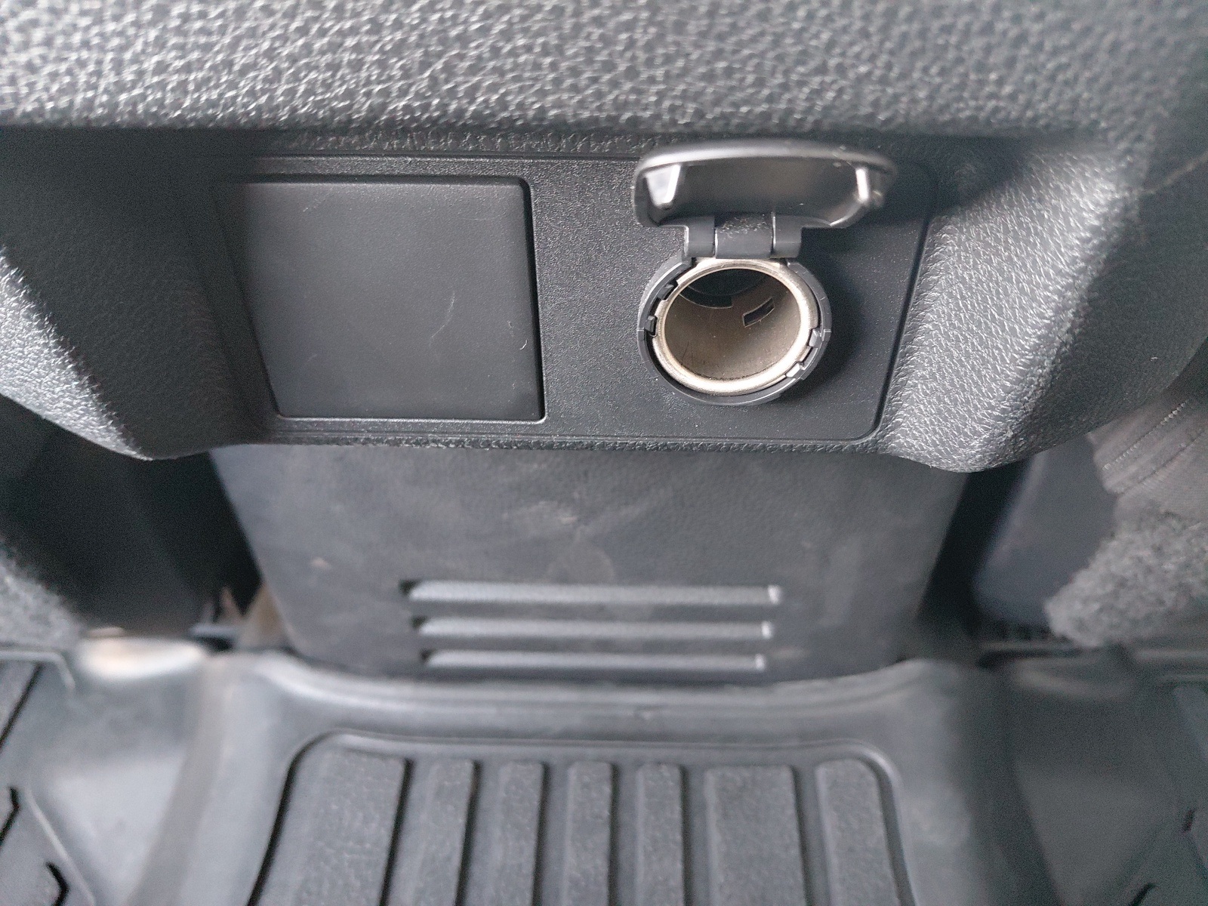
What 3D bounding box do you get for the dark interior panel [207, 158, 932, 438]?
[{"bbox_3d":[-0.007,-0.023,0.139,0.108,0.050,0.010,1,39,1],"label":"dark interior panel"}]

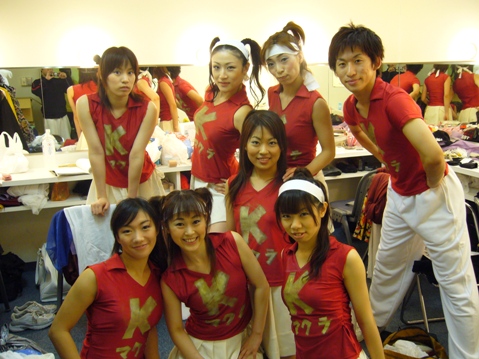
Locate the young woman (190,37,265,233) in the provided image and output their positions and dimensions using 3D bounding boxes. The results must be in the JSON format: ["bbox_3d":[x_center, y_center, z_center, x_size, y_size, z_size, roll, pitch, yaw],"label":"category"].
[{"bbox_3d":[-0.073,0.063,2.428,0.460,1.560,0.380,11,17,42],"label":"young woman"}]

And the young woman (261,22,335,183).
[{"bbox_3d":[0.268,0.048,2.402,0.450,1.590,0.340,8,15,34],"label":"young woman"}]

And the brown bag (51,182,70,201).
[{"bbox_3d":[-1.205,0.070,3.260,0.125,0.130,0.110,-5,13,-20],"label":"brown bag"}]

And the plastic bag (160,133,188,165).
[{"bbox_3d":[-0.467,-0.238,3.471,0.210,0.230,0.180,-5,13,-20],"label":"plastic bag"}]

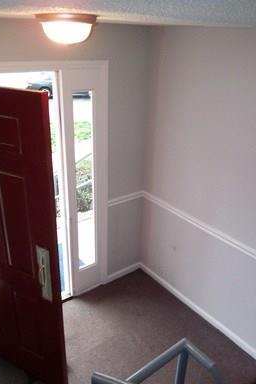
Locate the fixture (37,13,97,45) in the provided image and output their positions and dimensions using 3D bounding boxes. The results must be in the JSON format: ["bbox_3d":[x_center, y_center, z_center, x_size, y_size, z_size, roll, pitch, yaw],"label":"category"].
[{"bbox_3d":[-0.339,-0.912,1.913,0.330,0.146,0.330,1,24,-1],"label":"fixture"}]

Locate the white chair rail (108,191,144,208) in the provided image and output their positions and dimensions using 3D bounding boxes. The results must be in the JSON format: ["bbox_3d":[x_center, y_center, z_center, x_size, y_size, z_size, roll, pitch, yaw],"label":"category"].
[{"bbox_3d":[-0.007,0.070,3.241,0.422,0.062,0.028,-15,29,-34],"label":"white chair rail"}]

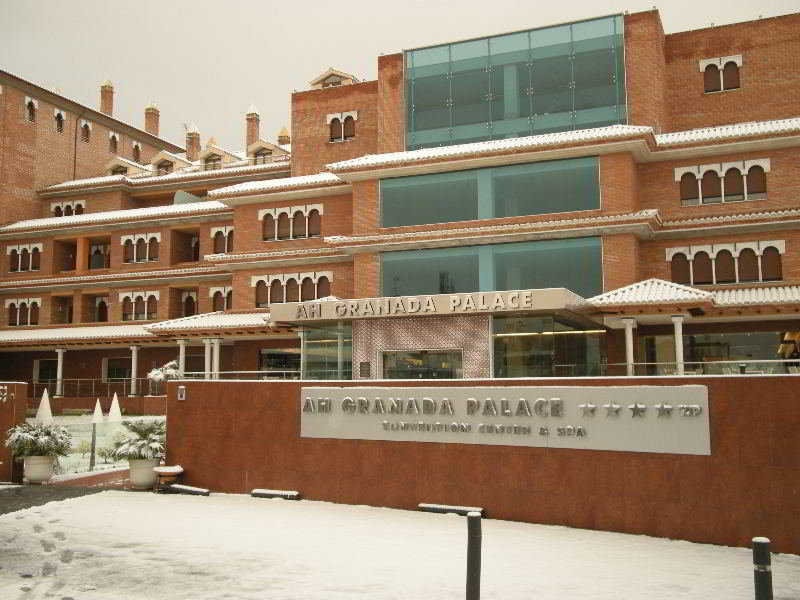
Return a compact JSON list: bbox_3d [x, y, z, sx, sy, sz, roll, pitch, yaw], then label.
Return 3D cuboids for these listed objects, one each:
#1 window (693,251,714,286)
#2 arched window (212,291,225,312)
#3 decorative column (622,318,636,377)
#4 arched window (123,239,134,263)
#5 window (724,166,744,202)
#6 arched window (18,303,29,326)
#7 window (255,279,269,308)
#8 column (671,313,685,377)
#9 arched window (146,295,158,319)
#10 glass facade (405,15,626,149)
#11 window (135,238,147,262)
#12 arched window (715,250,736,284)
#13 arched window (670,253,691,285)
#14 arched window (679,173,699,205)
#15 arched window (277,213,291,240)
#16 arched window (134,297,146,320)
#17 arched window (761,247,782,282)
[{"bbox_3d":[11.652,-1.253,32.941,0.710,1.320,0.150,-3,-7,22],"label":"window"},{"bbox_3d":[-9.491,0.155,44.703,0.720,1.315,0.150,-3,-7,22],"label":"arched window"},{"bbox_3d":[8.444,1.969,31.397,0.380,2.553,0.380,-3,-8,21],"label":"decorative column"},{"bbox_3d":[-14.753,-2.614,46.878,0.729,1.386,0.250,-3,-7,22],"label":"arched window"},{"bbox_3d":[12.830,-4.373,32.785,0.720,1.378,0.250,-3,-7,22],"label":"window"},{"bbox_3d":[-21.922,0.785,49.787,0.740,1.290,0.150,-3,-7,22],"label":"arched window"},{"bbox_3d":[-6.540,-0.261,40.373,0.730,1.333,0.150,-3,-7,22],"label":"window"},{"bbox_3d":[9.055,1.761,27.794,0.380,2.455,0.380,-3,-7,22],"label":"column"},{"bbox_3d":[-13.403,0.351,46.303,0.740,1.309,0.150,-3,-7,22],"label":"arched window"},{"bbox_3d":[5.270,-10.083,40.780,10.700,5.350,0.300,-3,-7,21],"label":"glass facade"},{"bbox_3d":[-14.001,-2.652,46.579,0.733,1.377,0.250,-3,-7,22],"label":"window"},{"bbox_3d":[12.619,-1.259,33.135,0.740,1.340,0.200,-3,-7,21],"label":"arched window"},{"bbox_3d":[10.905,-1.205,33.246,0.720,1.296,0.150,-3,-7,22],"label":"arched window"},{"bbox_3d":[11.318,-4.288,33.384,0.681,1.344,0.250,-3,-7,22],"label":"arched window"},{"bbox_3d":[-5.491,-3.465,40.295,0.730,1.342,0.150,-3,-7,22],"label":"arched window"},{"bbox_3d":[-14.008,0.474,46.362,0.740,1.340,0.200,-3,-7,21],"label":"arched window"},{"bbox_3d":[14.161,-1.337,32.552,0.740,1.360,0.200,-3,-7,21],"label":"arched window"}]

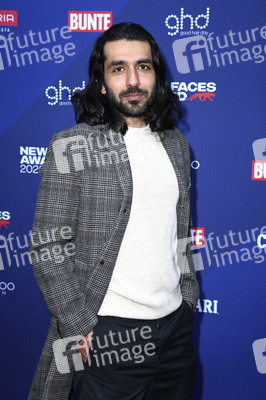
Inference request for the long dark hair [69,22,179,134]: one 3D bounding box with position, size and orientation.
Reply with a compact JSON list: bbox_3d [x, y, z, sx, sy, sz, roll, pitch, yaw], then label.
[{"bbox_3d":[-0.020,-0.320,1.910,0.280,0.290,0.240,-4,9,-16],"label":"long dark hair"}]

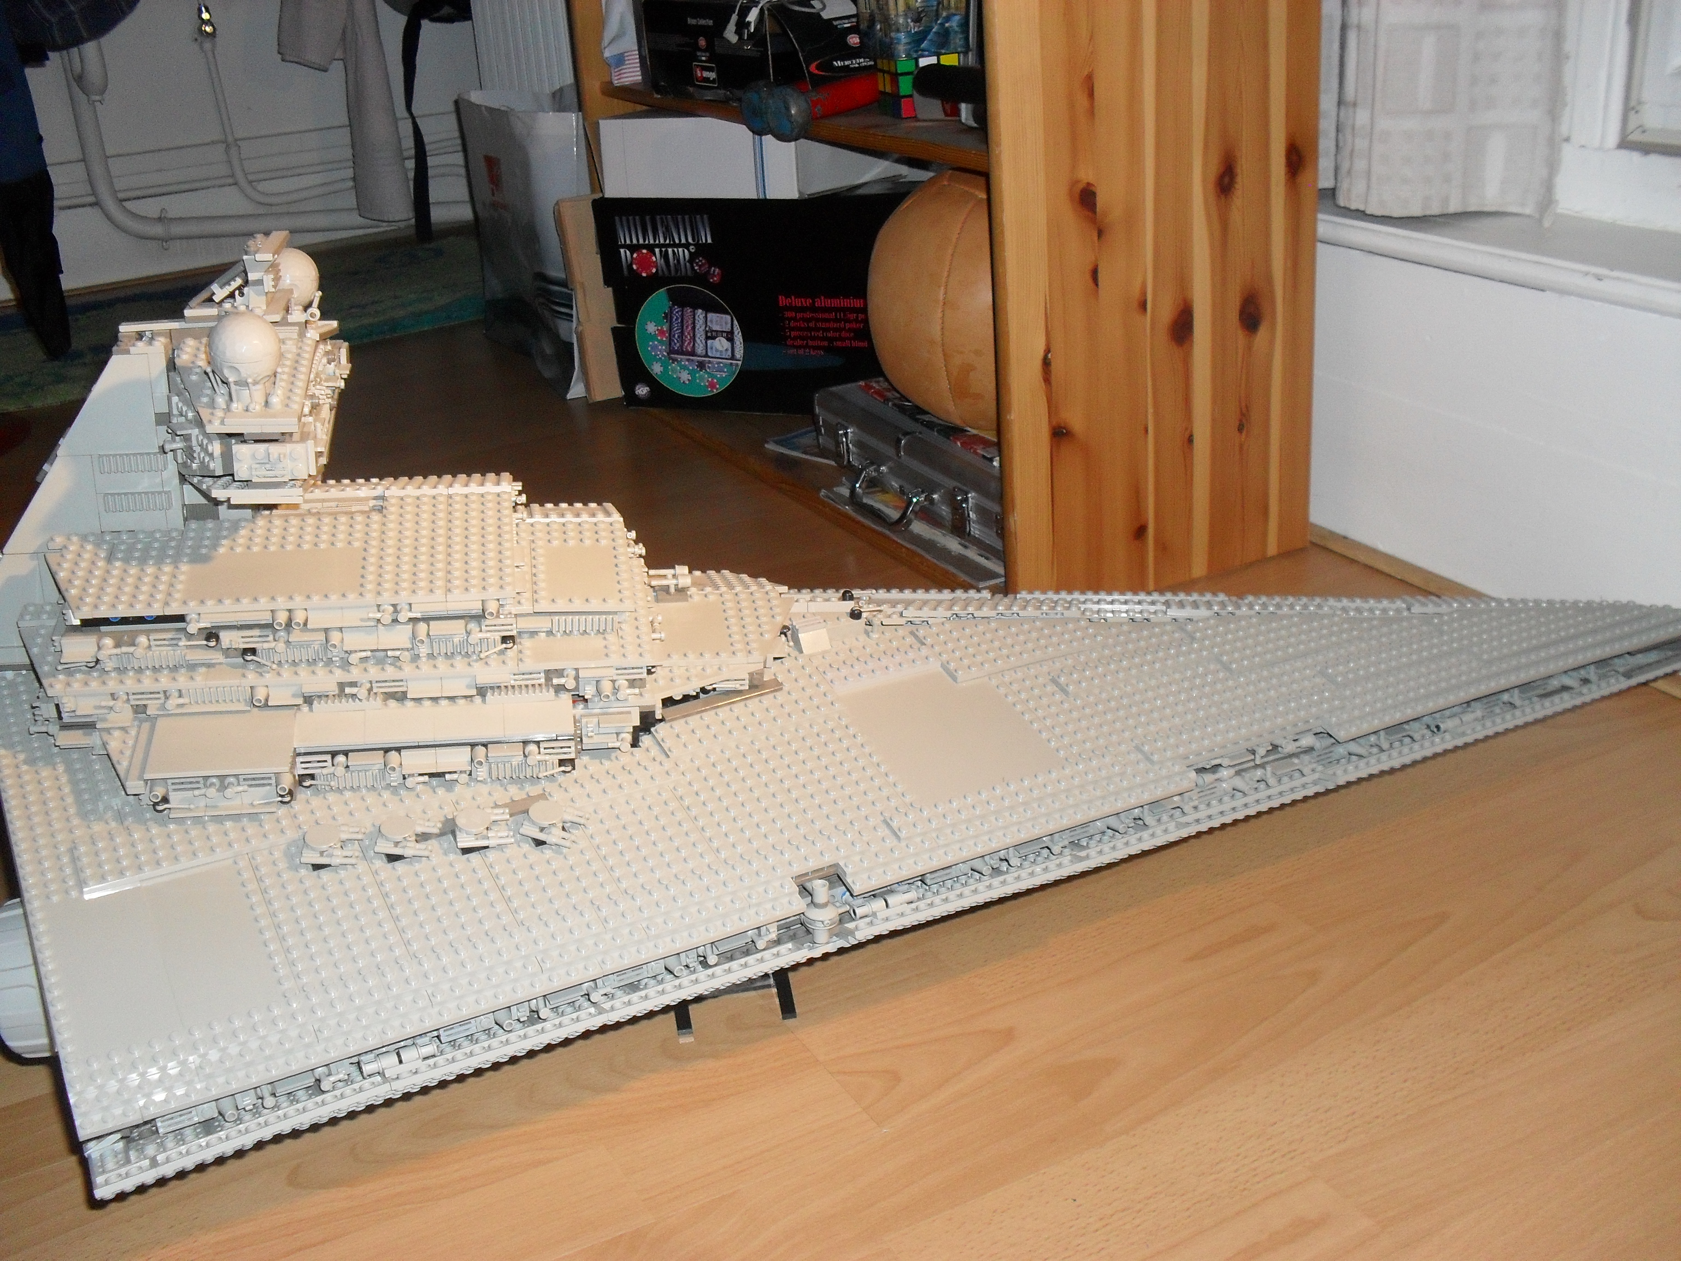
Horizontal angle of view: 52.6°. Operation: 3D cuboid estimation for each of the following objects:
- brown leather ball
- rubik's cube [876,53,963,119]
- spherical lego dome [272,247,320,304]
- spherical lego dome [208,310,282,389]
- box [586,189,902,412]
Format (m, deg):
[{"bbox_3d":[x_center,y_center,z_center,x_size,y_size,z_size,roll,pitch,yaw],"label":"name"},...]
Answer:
[{"bbox_3d":[0.147,-0.316,1.634,0.243,0.243,0.243,-4,24,2],"label":"brown leather ball"},{"bbox_3d":[0.070,-0.484,1.499,0.057,0.057,0.057,-10,25,-14],"label":"rubik's cube"},{"bbox_3d":[-0.293,-0.187,0.905,0.032,0.032,0.032,-8,24,-8],"label":"spherical lego dome"},{"bbox_3d":[-0.277,-0.132,0.792,0.032,0.032,0.032,-8,24,-8],"label":"spherical lego dome"},{"bbox_3d":[-0.074,-0.383,1.985,0.385,0.245,0.080,4,25,19],"label":"box"}]

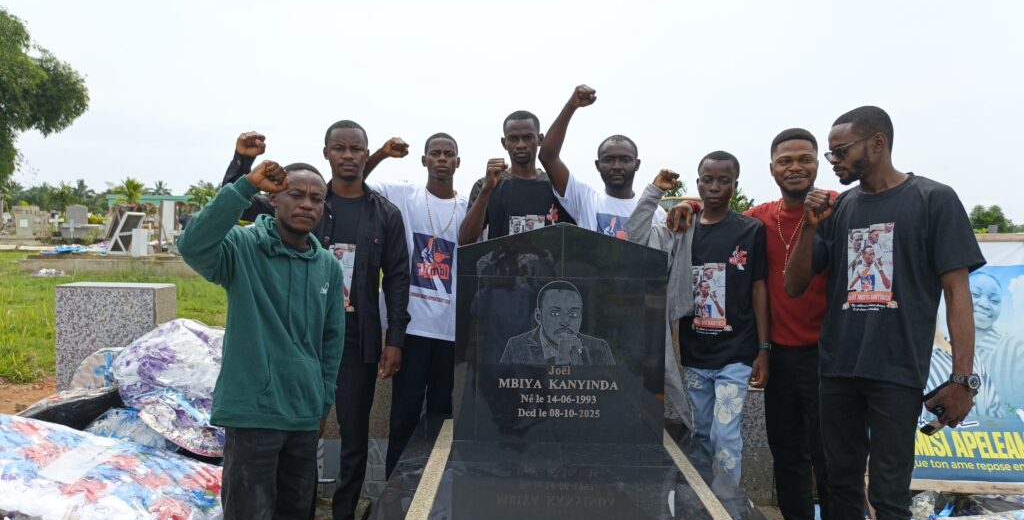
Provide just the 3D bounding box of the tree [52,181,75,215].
[{"bbox_3d":[-23.753,-2.545,36.090,1.600,3.327,1.600,1,3,0],"label":"tree"}]

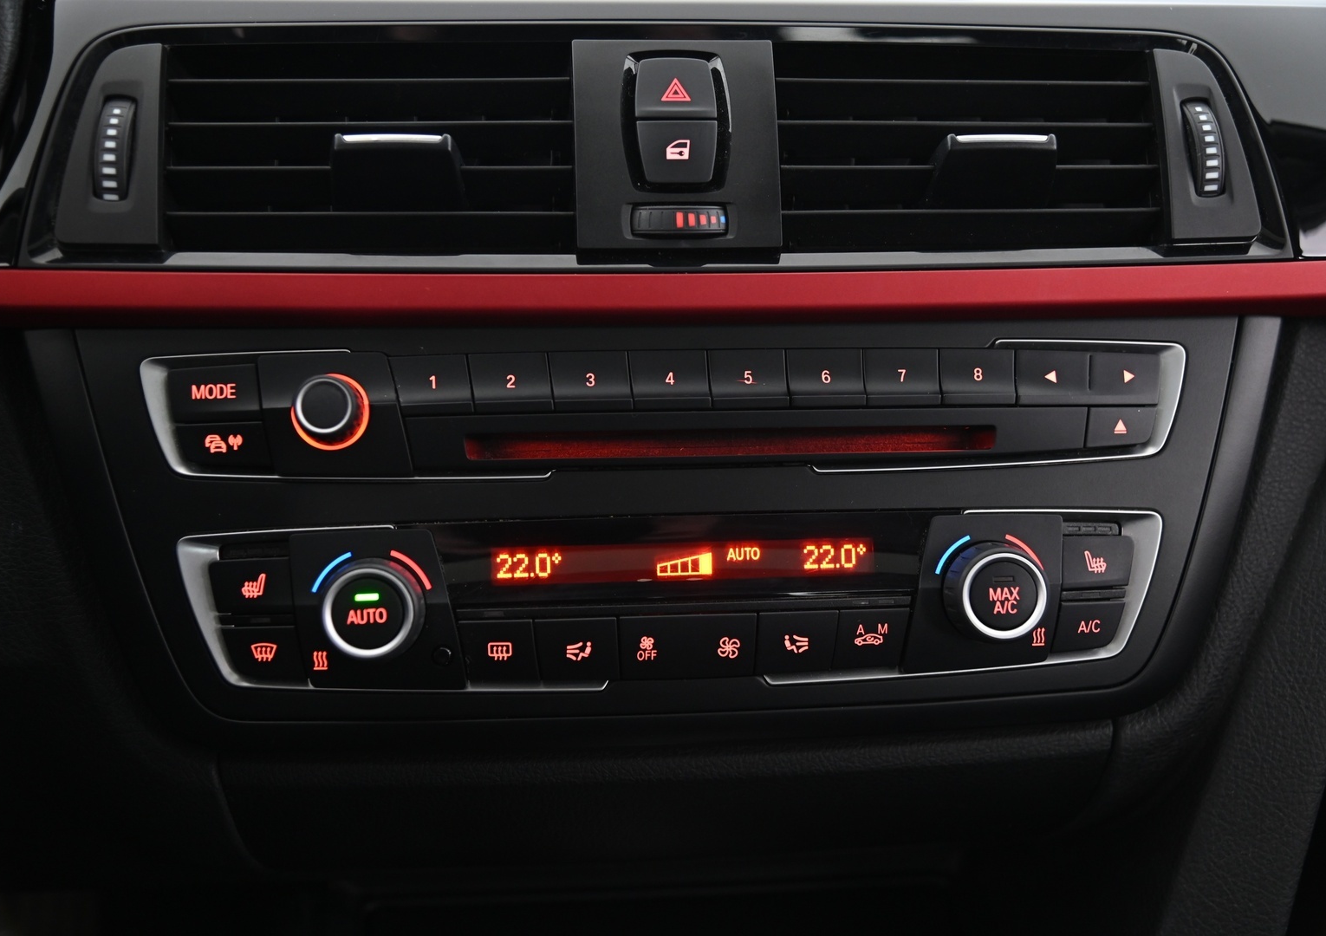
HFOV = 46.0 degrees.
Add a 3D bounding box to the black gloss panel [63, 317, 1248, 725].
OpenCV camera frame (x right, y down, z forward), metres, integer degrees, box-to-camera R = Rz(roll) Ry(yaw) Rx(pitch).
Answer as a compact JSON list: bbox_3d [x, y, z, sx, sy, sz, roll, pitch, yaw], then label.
[{"bbox_3d":[0.004,0.010,0.370,0.276,0.089,0.030,-1,-2,-7],"label":"black gloss panel"}]

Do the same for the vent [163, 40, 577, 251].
[{"bbox_3d":[-0.072,-0.079,0.388,0.099,0.049,0.030,-1,-3,-2],"label":"vent"}]

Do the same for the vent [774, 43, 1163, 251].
[{"bbox_3d":[0.077,-0.080,0.396,0.096,0.048,0.030,-1,-3,-10],"label":"vent"}]

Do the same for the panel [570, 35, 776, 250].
[{"bbox_3d":[0.003,-0.079,0.384,0.049,0.050,0.020,-1,-3,-5],"label":"panel"}]

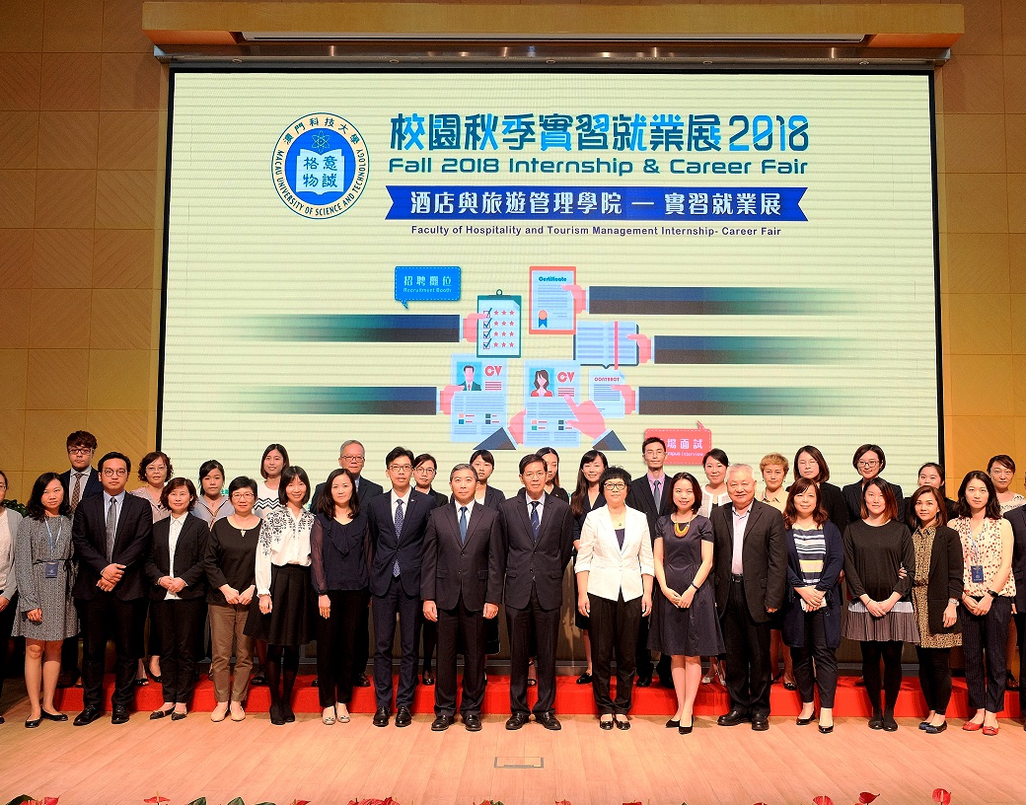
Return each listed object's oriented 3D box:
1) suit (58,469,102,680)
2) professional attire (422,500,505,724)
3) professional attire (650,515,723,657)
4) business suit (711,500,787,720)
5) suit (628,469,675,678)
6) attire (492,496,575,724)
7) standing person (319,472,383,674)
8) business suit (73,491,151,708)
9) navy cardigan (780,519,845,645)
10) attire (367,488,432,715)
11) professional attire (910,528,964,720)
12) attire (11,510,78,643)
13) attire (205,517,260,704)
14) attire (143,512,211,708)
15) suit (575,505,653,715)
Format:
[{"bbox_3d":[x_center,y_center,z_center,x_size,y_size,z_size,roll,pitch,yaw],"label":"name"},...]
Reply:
[{"bbox_3d":[-3.014,1.196,6.793,0.468,1.473,0.320,2,-5,-18],"label":"suit"},{"bbox_3d":[-0.332,1.346,6.347,0.541,1.430,0.320,1,-4,-1],"label":"professional attire"},{"bbox_3d":[1.124,1.194,6.324,0.464,0.913,0.340,0,-5,11],"label":"professional attire"},{"bbox_3d":[1.557,1.375,6.425,0.494,1.433,0.320,-2,-5,28],"label":"business suit"},{"bbox_3d":[1.025,1.241,6.947,0.458,1.485,0.320,0,-4,5],"label":"suit"},{"bbox_3d":[0.140,1.321,6.401,0.539,1.500,0.320,0,-4,1],"label":"attire"},{"bbox_3d":[-1.153,1.205,6.827,0.476,1.459,0.310,1,-5,-9],"label":"standing person"},{"bbox_3d":[-2.639,1.310,6.410,0.470,1.463,0.350,2,-5,-20],"label":"business suit"},{"bbox_3d":[2.010,1.222,6.506,0.422,0.848,0.330,-1,-5,15],"label":"navy cardigan"},{"bbox_3d":[-0.742,1.309,6.440,0.440,1.483,0.300,0,-5,-1],"label":"attire"},{"bbox_3d":[2.759,1.428,6.379,0.380,1.237,0.310,-4,-6,42],"label":"professional attire"},{"bbox_3d":[-3.084,1.151,6.407,0.429,0.836,0.330,3,-5,-25],"label":"attire"},{"bbox_3d":[-1.868,1.394,6.518,0.390,1.253,0.320,2,-5,-14],"label":"attire"},{"bbox_3d":[-2.269,1.388,6.570,0.440,1.282,0.320,2,-5,-15],"label":"attire"},{"bbox_3d":[0.666,1.361,6.403,0.520,1.371,0.310,0,-4,3],"label":"suit"}]

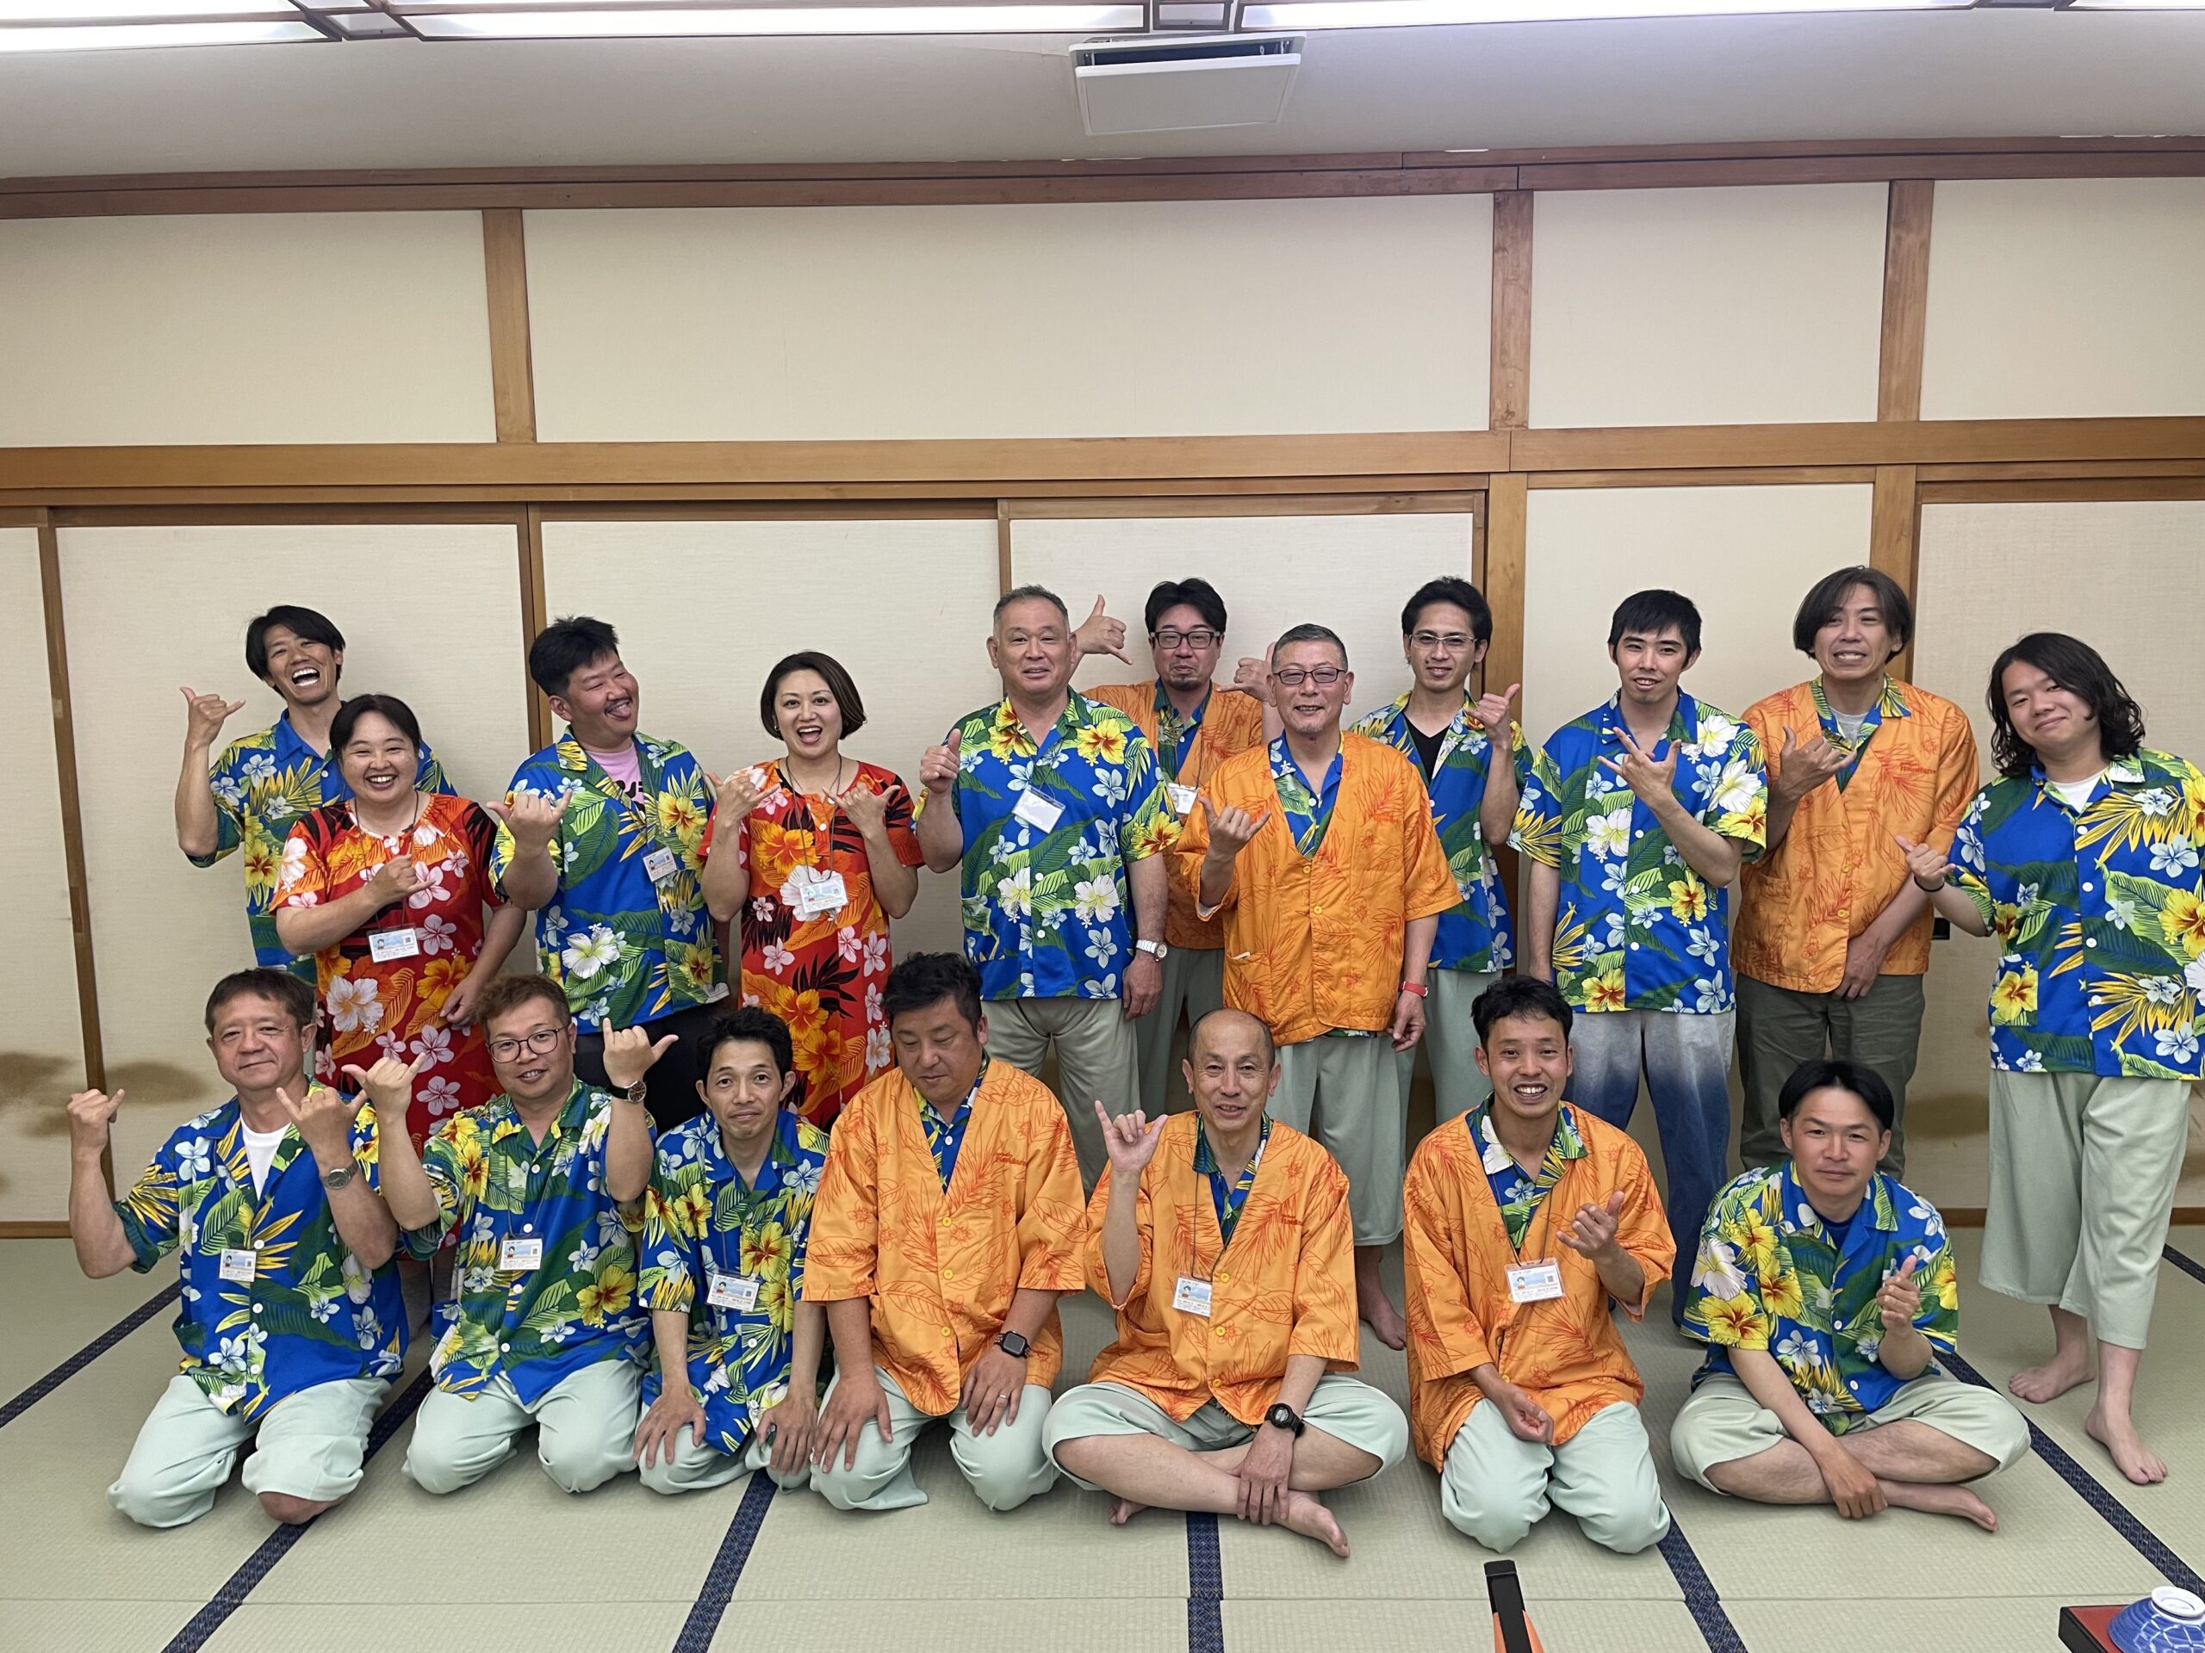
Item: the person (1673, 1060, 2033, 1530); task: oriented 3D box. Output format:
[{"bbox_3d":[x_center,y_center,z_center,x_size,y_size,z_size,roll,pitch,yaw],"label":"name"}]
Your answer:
[{"bbox_3d":[1.494,0.883,3.392,0.710,0.800,0.680,1,8,15],"label":"person"}]

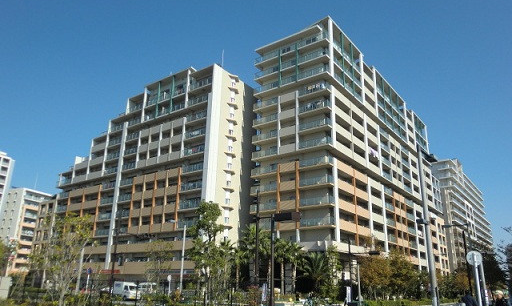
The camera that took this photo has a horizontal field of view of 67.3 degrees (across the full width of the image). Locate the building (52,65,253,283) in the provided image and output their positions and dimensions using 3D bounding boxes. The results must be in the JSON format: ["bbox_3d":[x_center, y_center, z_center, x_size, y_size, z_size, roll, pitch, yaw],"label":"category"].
[{"bbox_3d":[-21.187,8.023,75.499,46.200,36.400,15.000,-12,-23,35],"label":"building"}]

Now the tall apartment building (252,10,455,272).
[{"bbox_3d":[24.491,7.791,83.843,15.600,44.200,63.000,-12,-23,35],"label":"tall apartment building"}]

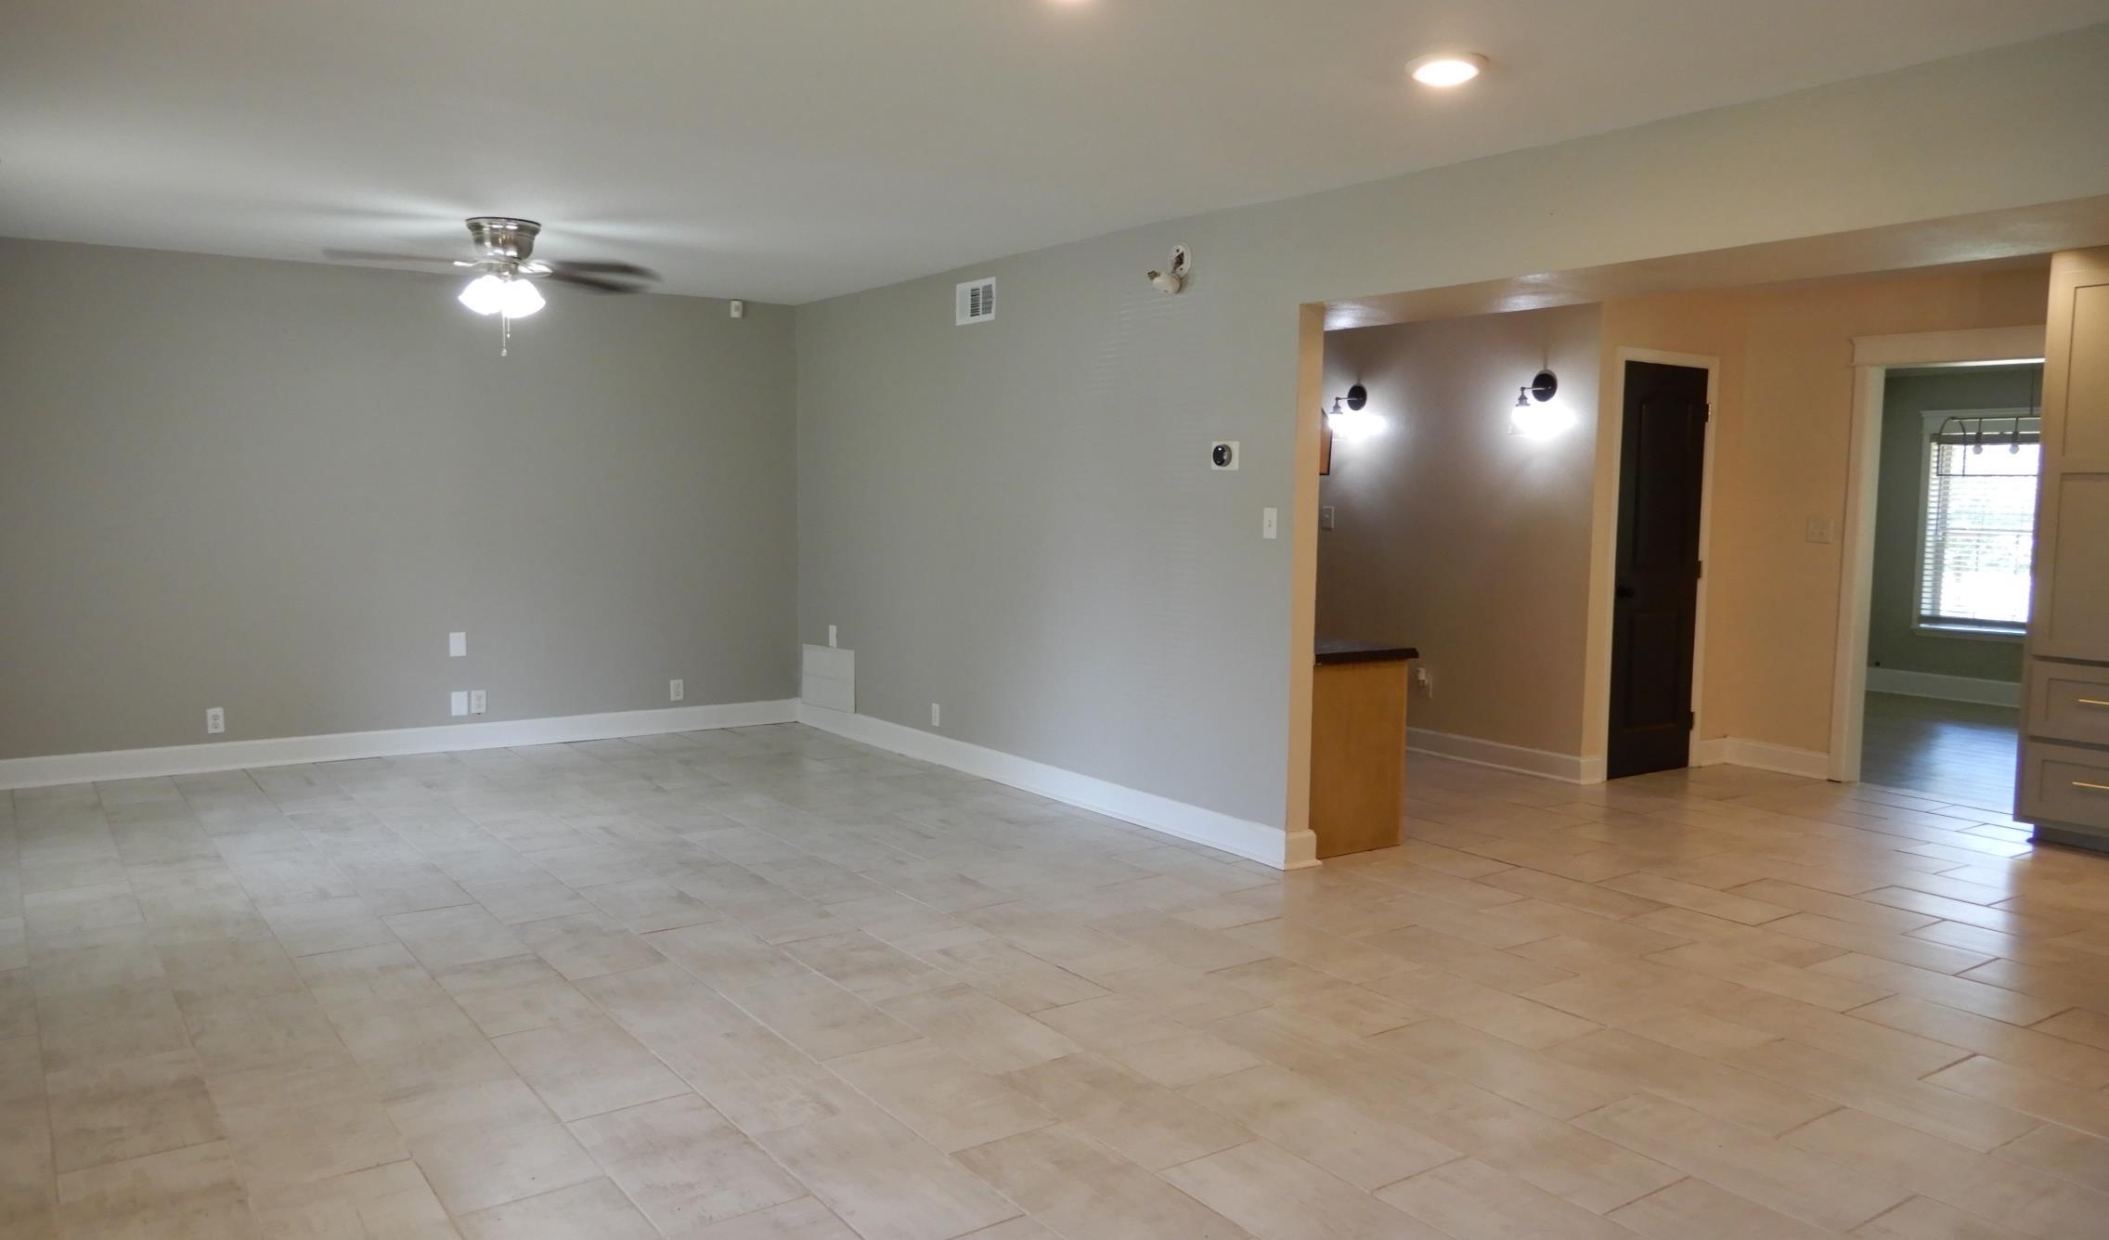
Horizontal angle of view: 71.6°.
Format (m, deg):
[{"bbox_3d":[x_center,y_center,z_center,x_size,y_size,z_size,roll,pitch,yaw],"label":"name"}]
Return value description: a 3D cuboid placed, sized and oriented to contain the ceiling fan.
[{"bbox_3d":[-2.235,-1.414,5.940,1.320,0.390,1.320,-3,6,-36],"label":"ceiling fan"}]

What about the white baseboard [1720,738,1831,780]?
[{"bbox_3d":[3.727,0.712,7.527,0.020,0.140,0.525,-3,6,-36],"label":"white baseboard"}]

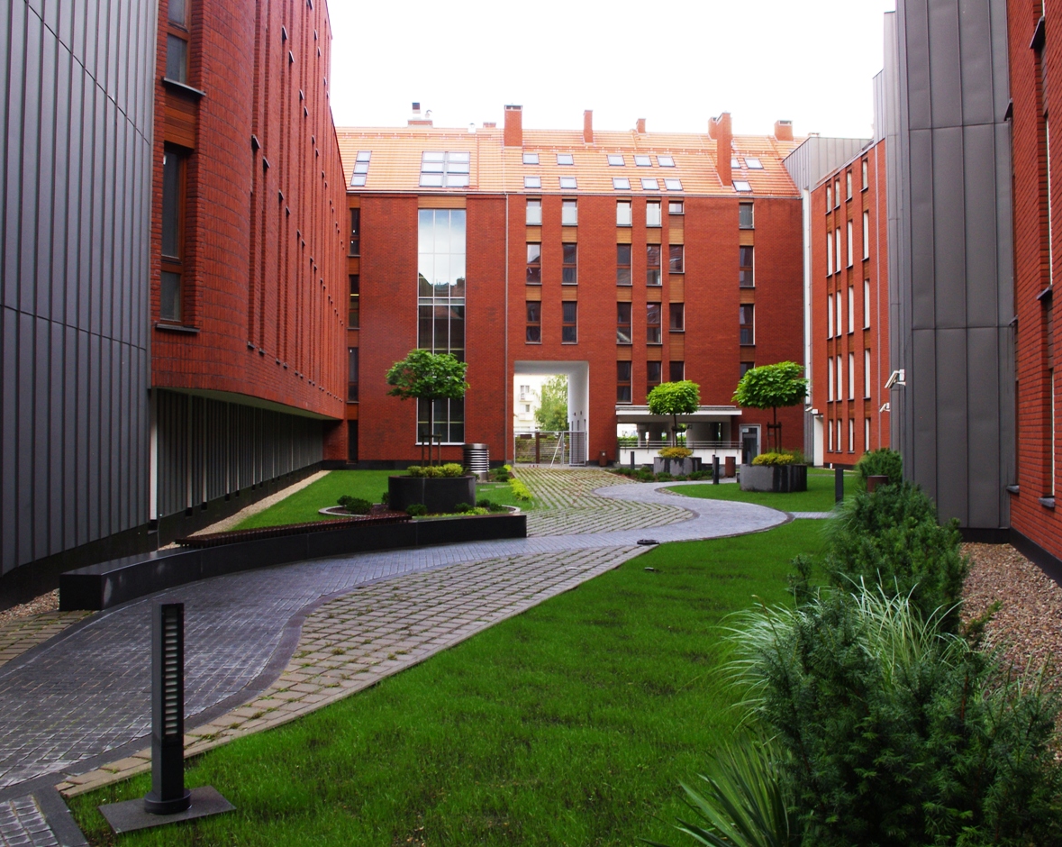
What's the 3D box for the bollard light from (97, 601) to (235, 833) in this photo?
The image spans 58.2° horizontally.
[{"bbox_3d":[-1.563,1.210,4.110,0.475,0.885,0.330,1,-1,-34],"label":"bollard light"}]

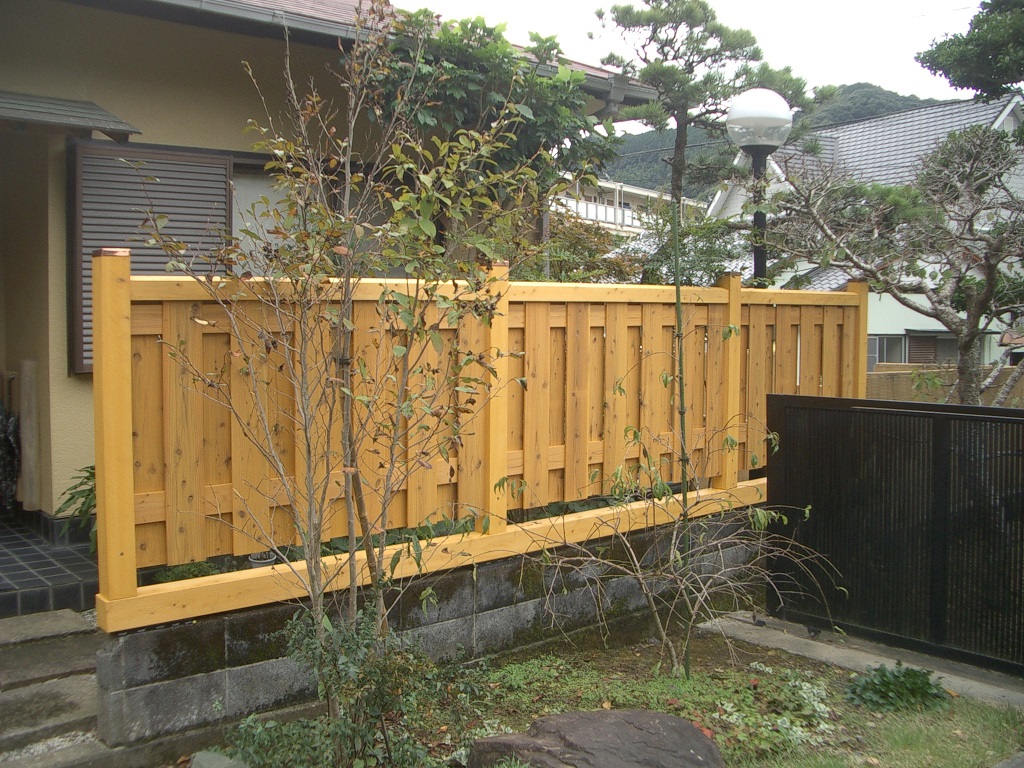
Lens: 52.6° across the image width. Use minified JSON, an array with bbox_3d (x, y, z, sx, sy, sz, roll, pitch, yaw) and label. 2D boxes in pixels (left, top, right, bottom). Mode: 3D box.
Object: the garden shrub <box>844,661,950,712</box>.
[{"bbox_3d":[1.760,1.354,4.720,0.460,0.170,0.360,2,5,22],"label":"garden shrub"}]

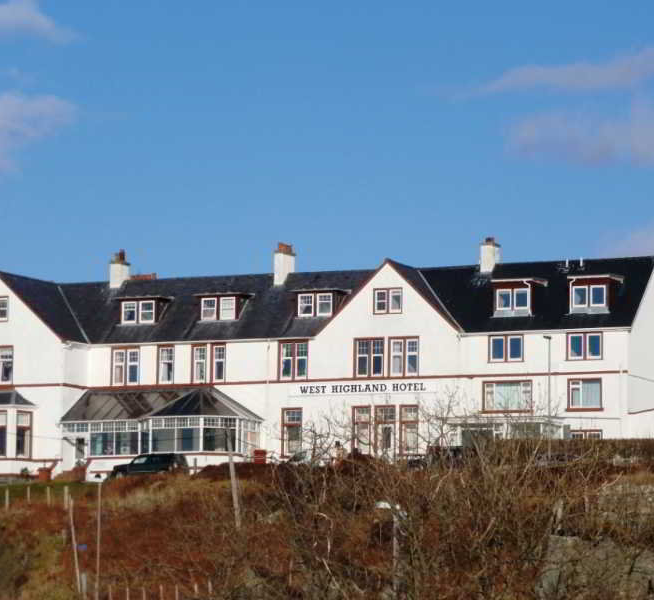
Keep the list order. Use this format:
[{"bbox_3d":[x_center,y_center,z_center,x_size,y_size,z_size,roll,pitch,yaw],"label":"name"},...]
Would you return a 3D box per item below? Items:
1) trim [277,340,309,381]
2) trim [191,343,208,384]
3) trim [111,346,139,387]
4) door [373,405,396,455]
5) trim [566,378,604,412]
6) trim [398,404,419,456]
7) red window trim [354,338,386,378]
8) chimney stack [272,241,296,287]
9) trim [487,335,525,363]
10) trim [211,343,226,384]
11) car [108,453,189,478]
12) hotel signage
[{"bbox_3d":[-1.946,3.635,213.161,1.953,2.403,0.200,-2,-7,25],"label":"trim"},{"bbox_3d":[-7.620,3.864,215.765,1.043,2.449,0.200,-2,-7,25],"label":"trim"},{"bbox_3d":[-11.481,3.807,204.875,1.814,2.295,0.180,-2,-6,22],"label":"trim"},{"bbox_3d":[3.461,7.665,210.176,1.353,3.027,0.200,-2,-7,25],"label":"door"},{"bbox_3d":[14.023,5.170,194.282,2.076,1.821,0.180,-2,-6,22],"label":"trim"},{"bbox_3d":[4.551,7.234,197.953,1.182,2.838,0.180,-2,-6,22],"label":"trim"},{"bbox_3d":[2.370,3.258,199.254,1.883,2.232,0.180,-2,-6,22],"label":"red window trim"},{"bbox_3d":[-2.441,-2.007,207.910,0.552,2.576,1.797,-2,-6,22],"label":"chimney stack"},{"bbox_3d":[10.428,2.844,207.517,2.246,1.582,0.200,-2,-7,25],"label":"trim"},{"bbox_3d":[-6.100,3.589,202.692,0.903,2.288,0.180,-2,-6,22],"label":"trim"},{"bbox_3d":[-10.227,9.666,206.972,4.350,1.700,1.780,-2,-7,25],"label":"car"},{"bbox_3d":[2.053,5.255,210.948,8.482,0.632,0.100,-2,-7,25],"label":"hotel signage"}]

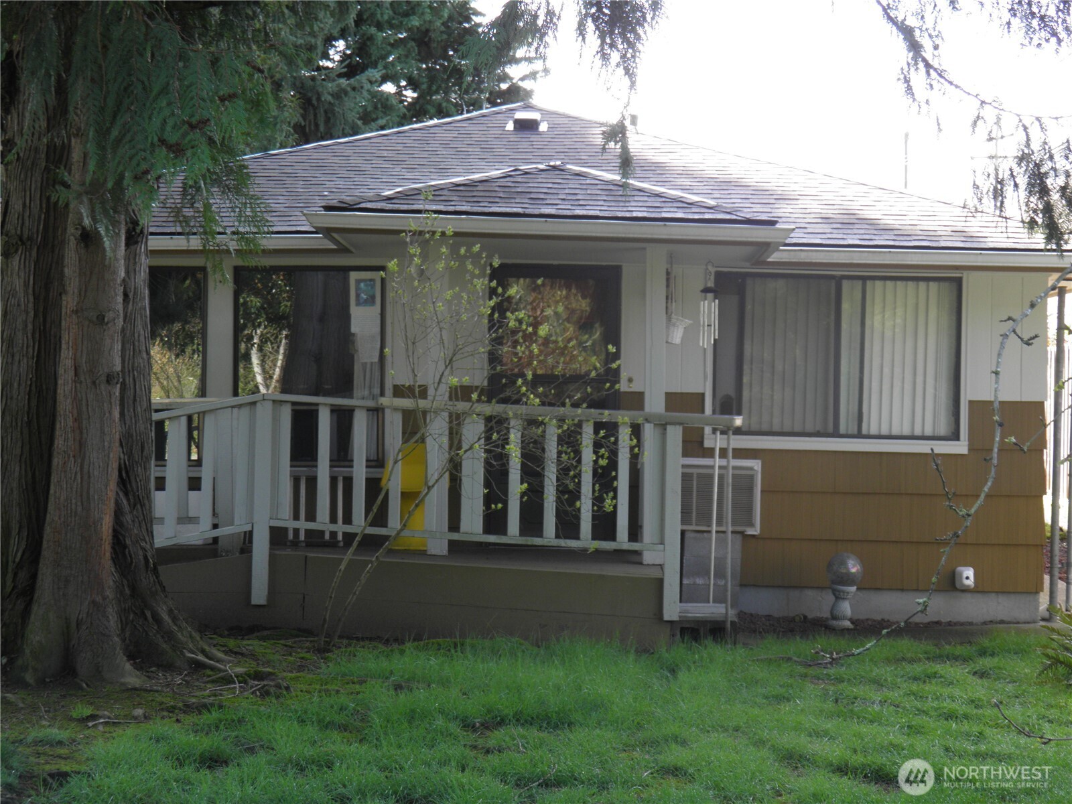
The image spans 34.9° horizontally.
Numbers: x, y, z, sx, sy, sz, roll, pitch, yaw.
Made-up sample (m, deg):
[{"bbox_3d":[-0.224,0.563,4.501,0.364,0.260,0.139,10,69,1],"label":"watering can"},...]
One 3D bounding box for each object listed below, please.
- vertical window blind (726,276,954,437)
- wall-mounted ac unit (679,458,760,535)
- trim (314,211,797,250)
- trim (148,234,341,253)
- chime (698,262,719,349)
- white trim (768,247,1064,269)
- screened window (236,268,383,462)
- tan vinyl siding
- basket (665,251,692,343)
[{"bbox_3d":[2.183,-0.334,12.350,1.804,1.172,0.100,1,0,1],"label":"vertical window blind"},{"bbox_3d":[1.299,0.672,12.150,0.640,0.541,0.380,1,0,1],"label":"wall-mounted ac unit"},{"bbox_3d":[0.090,-1.122,11.050,3.175,0.130,0.150,1,0,1],"label":"trim"},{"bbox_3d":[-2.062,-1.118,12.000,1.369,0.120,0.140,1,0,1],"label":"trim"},{"bbox_3d":[1.175,-0.662,11.600,0.130,0.588,0.130,1,0,1],"label":"chime"},{"bbox_3d":[2.688,-1.014,11.950,2.115,0.120,0.140,1,0,1],"label":"white trim"},{"bbox_3d":[-1.649,-0.268,12.400,1.067,1.408,0.100,1,0,1],"label":"screened window"},{"bbox_3d":[2.283,0.664,12.330,2.807,1.401,0.100,1,0,1],"label":"tan vinyl siding"},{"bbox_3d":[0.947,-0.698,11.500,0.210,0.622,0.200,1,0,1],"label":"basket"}]

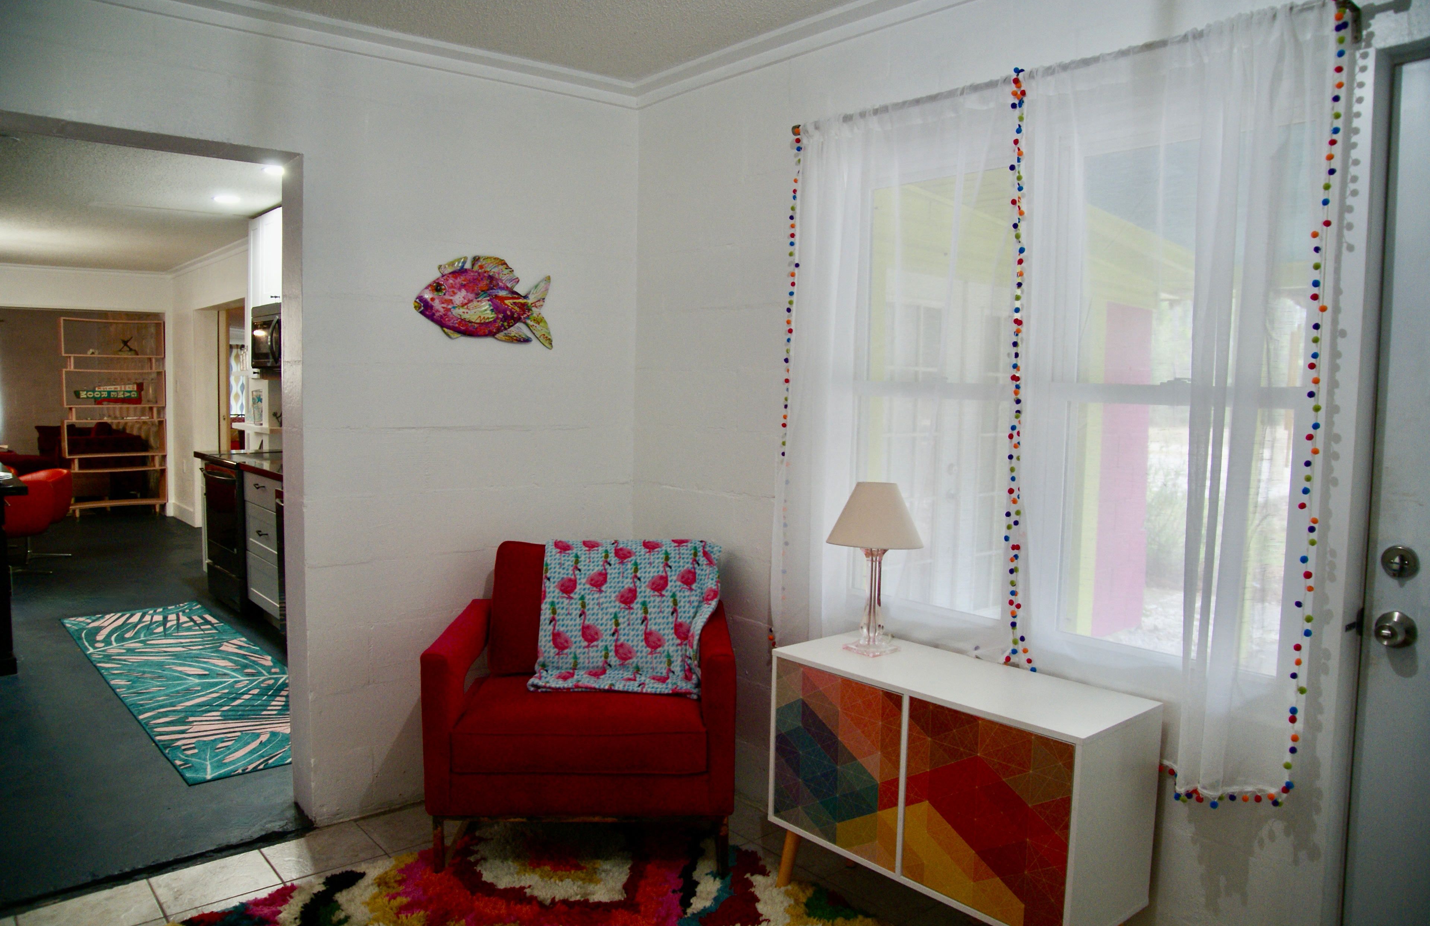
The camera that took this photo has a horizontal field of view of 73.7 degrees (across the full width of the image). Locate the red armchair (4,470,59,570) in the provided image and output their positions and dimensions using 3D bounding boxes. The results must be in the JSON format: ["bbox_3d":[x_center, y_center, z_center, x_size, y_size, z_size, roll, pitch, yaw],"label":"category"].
[{"bbox_3d":[-5.074,0.389,6.788,0.620,0.750,0.660,-4,6,-41],"label":"red armchair"}]

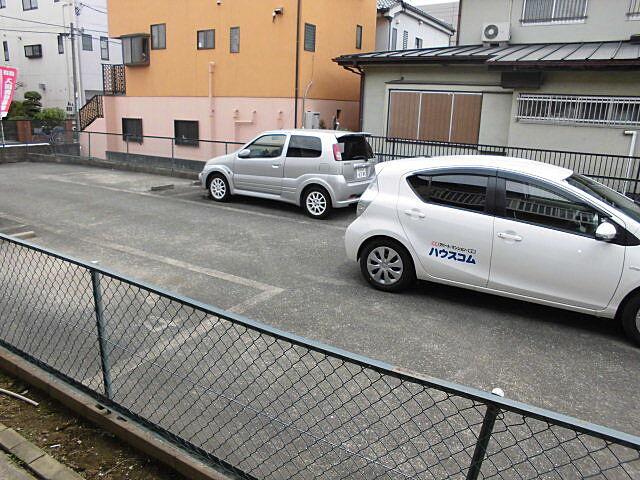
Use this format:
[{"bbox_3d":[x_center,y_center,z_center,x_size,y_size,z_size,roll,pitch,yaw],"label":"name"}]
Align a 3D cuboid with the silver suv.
[{"bbox_3d":[-0.656,-1.455,9.671,3.620,1.525,1.650,11,17,30],"label":"silver suv"}]

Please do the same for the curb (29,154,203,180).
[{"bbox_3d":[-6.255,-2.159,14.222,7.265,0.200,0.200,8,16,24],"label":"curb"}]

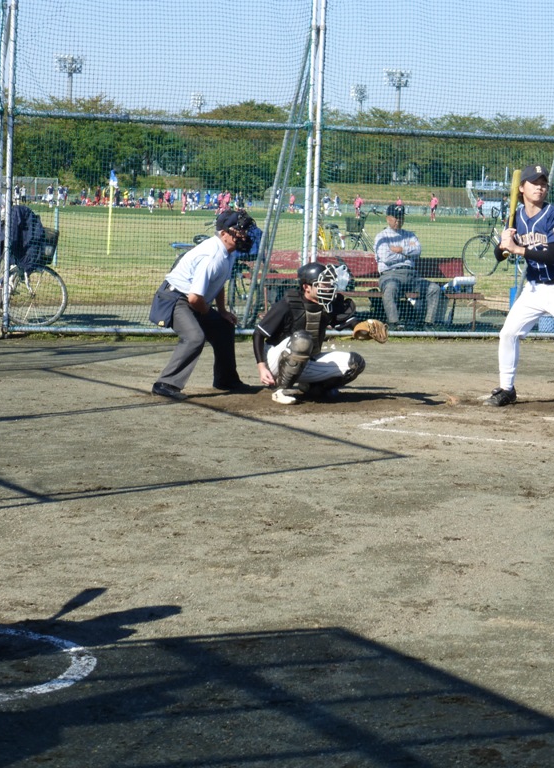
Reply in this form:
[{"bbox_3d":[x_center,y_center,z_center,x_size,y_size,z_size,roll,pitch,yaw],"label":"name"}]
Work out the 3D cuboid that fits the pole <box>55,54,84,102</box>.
[{"bbox_3d":[-38.363,-47.011,430.000,5.200,27.000,2.000,3,5,11],"label":"pole"}]

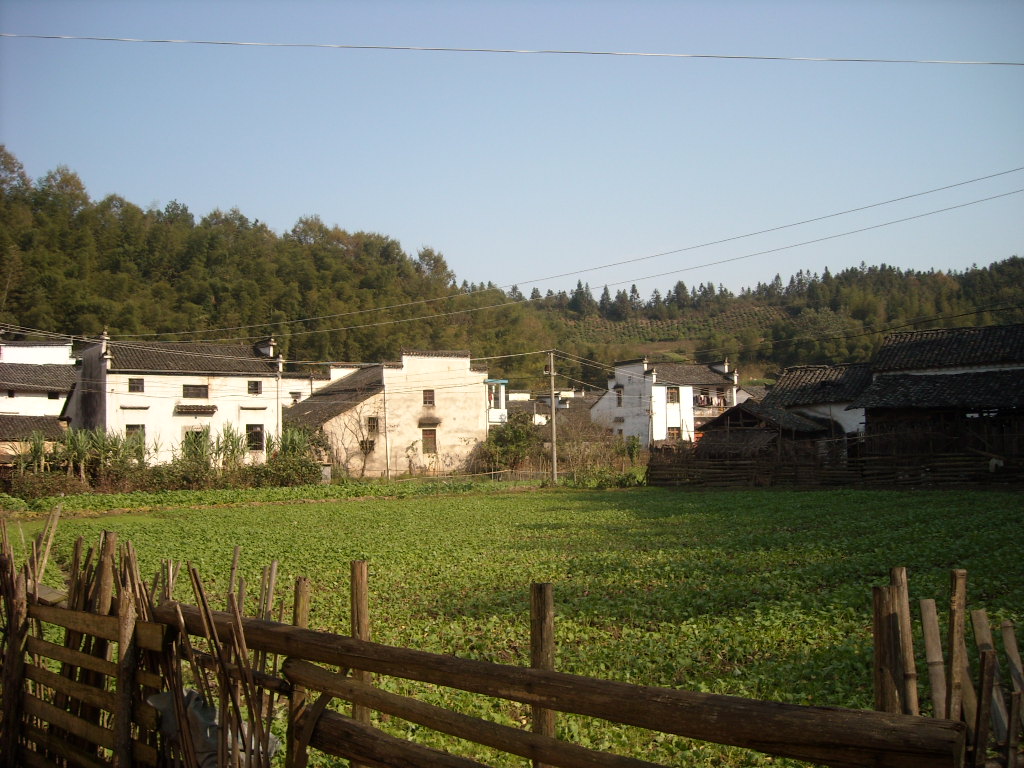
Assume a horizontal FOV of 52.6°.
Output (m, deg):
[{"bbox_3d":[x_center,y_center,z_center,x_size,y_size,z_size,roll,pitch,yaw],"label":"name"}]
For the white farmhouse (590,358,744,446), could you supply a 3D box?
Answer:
[{"bbox_3d":[12.820,1.949,88.958,8.220,7.900,10.130,0,-2,-25],"label":"white farmhouse"}]

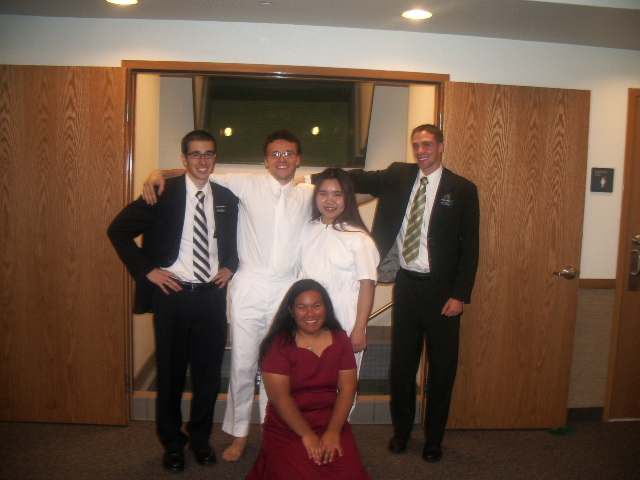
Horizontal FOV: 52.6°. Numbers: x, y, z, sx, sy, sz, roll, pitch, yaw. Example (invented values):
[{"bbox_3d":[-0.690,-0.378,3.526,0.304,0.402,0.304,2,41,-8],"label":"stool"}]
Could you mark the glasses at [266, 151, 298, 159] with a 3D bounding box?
[{"bbox_3d":[-0.196,-0.446,3.374,0.150,0.043,0.135,-3,7,-2],"label":"glasses"}]

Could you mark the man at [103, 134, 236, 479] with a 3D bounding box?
[{"bbox_3d":[-0.785,0.308,3.446,0.680,1.770,0.420,0,6,-20],"label":"man"}]

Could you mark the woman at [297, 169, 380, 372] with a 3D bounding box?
[{"bbox_3d":[0.092,0.430,3.384,0.440,1.595,0.290,3,6,17],"label":"woman"}]

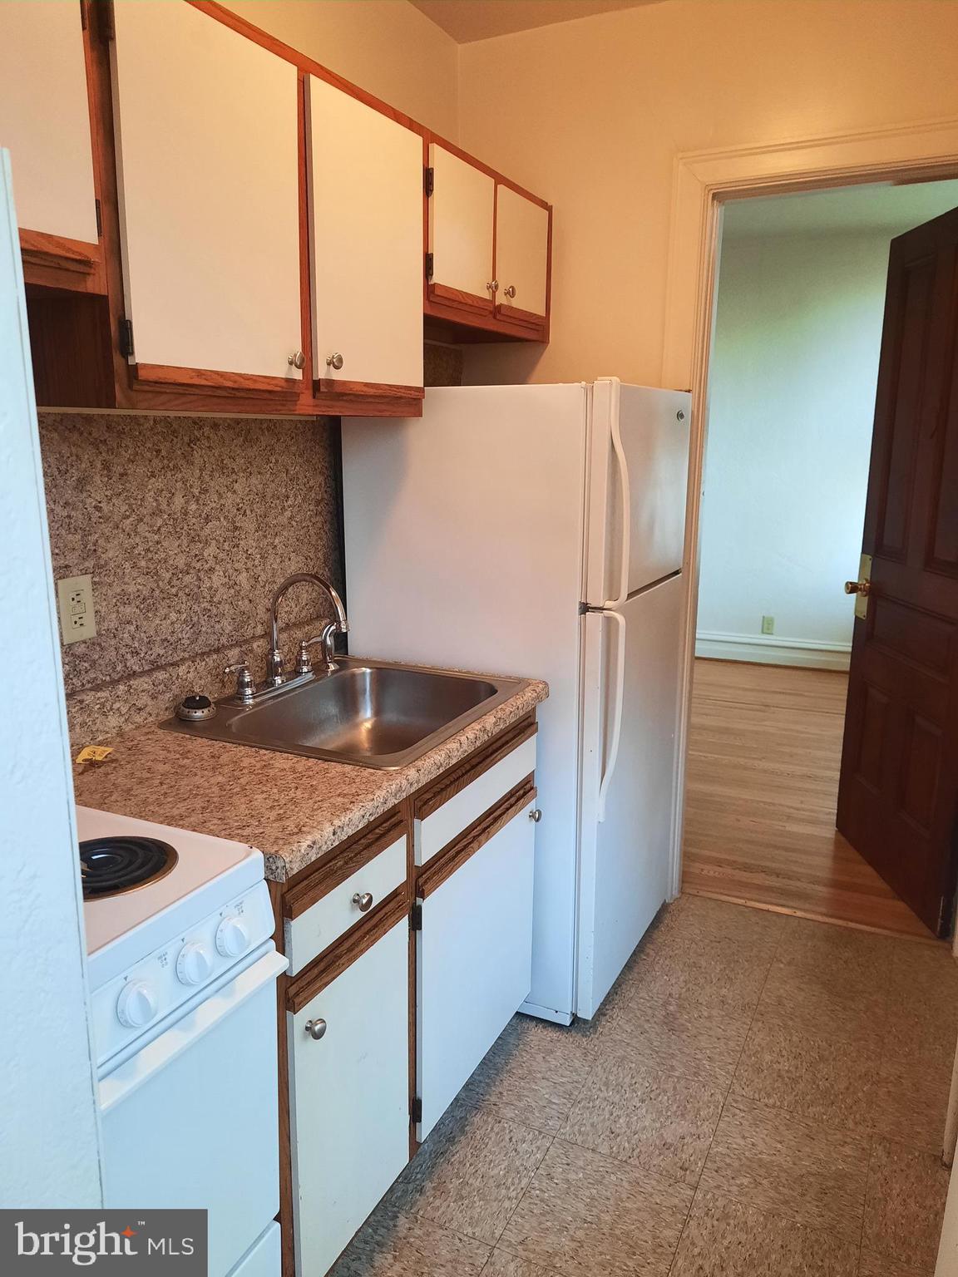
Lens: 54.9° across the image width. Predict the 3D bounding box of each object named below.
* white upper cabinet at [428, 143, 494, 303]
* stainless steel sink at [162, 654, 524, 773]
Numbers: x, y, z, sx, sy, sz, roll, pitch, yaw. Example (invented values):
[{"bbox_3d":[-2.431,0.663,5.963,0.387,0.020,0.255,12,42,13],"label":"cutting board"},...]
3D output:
[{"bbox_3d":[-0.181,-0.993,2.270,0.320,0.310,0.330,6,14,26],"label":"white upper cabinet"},{"bbox_3d":[-0.257,0.223,2.030,0.538,0.180,0.635,6,14,25],"label":"stainless steel sink"}]

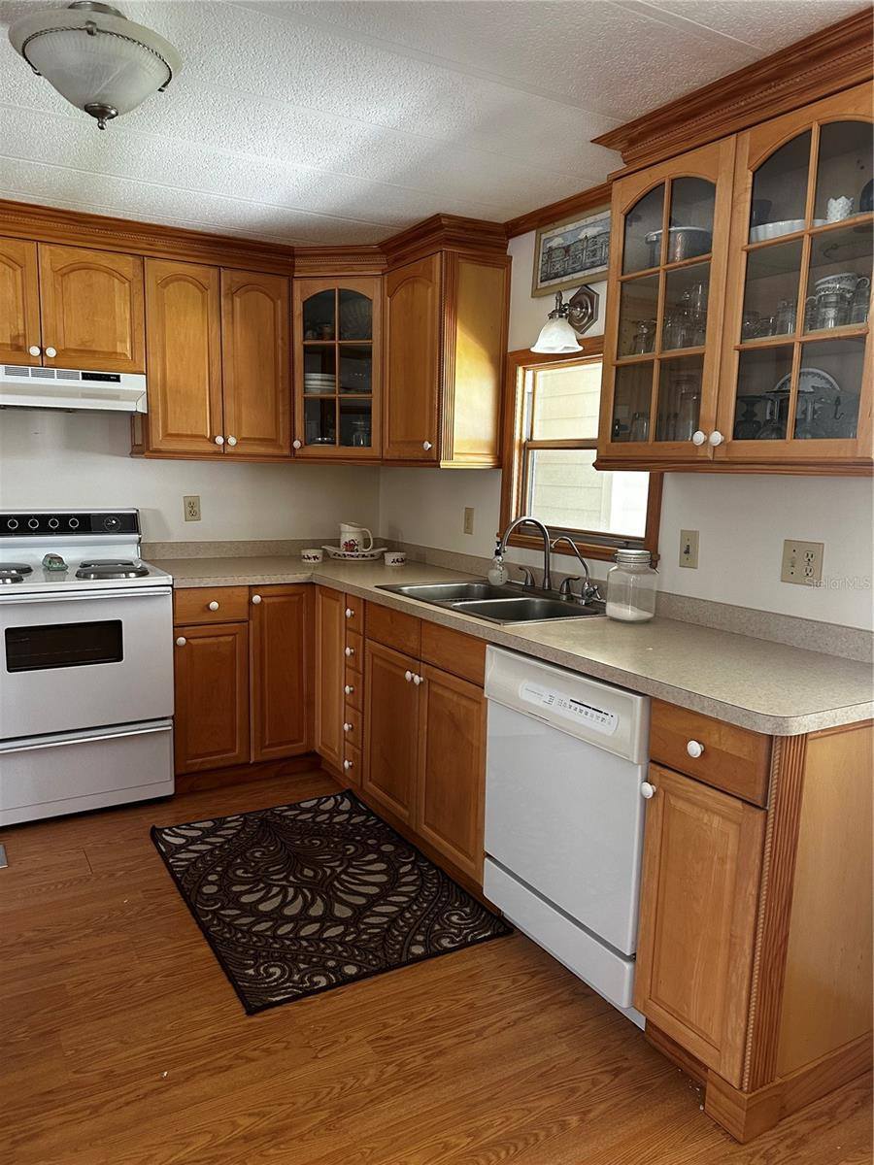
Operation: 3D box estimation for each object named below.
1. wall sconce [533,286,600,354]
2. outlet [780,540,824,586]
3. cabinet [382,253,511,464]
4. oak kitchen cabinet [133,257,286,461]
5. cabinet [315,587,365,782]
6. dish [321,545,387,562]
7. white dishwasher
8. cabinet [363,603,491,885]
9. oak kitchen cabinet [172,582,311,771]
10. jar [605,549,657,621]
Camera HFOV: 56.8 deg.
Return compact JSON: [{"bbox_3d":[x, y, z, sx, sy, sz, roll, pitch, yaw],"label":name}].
[{"bbox_3d":[0.425,-0.913,2.770,0.209,0.230,0.176,-3,9,-31],"label":"wall sconce"},{"bbox_3d":[0.956,-0.051,2.112,0.008,0.113,0.116,-3,9,-30],"label":"outlet"},{"bbox_3d":[0.016,-0.879,3.342,0.315,0.805,0.487,-3,9,-30],"label":"cabinet"},{"bbox_3d":[-0.991,-0.932,3.531,0.613,0.783,0.340,-3,9,-31],"label":"oak kitchen cabinet"},{"bbox_3d":[-0.140,0.398,3.418,0.601,0.782,0.475,-3,9,-31],"label":"cabinet"},{"bbox_3d":[-0.395,-0.144,3.982,0.335,0.050,0.200,2,8,2],"label":"dish"},{"bbox_3d":[0.536,0.620,2.248,0.600,0.857,0.605,-3,9,-30],"label":"white dishwasher"},{"bbox_3d":[0.188,0.484,2.892,0.600,0.795,0.880,-3,9,-30],"label":"cabinet"},{"bbox_3d":[-0.931,0.355,3.578,0.587,0.782,0.611,-3,9,-31],"label":"oak kitchen cabinet"},{"bbox_3d":[0.612,0.006,2.511,0.151,0.209,0.151,1,8,0],"label":"jar"}]

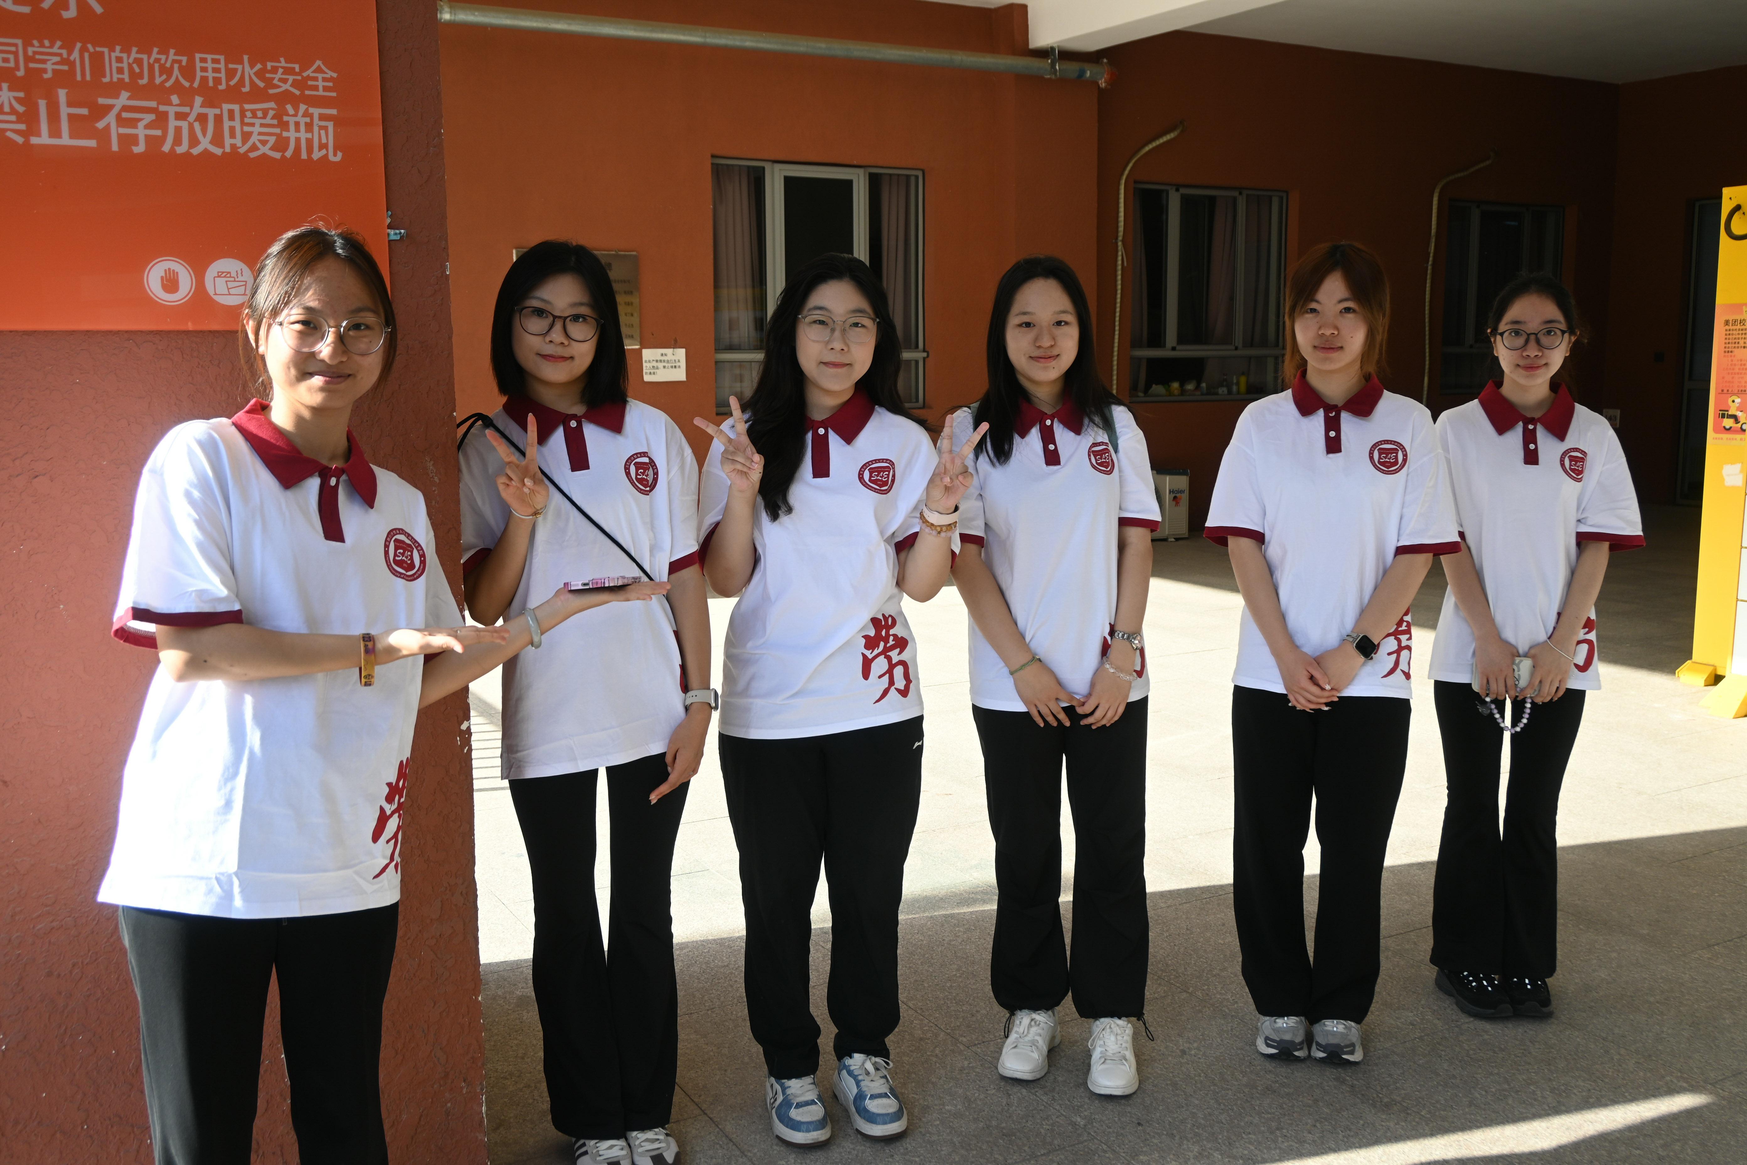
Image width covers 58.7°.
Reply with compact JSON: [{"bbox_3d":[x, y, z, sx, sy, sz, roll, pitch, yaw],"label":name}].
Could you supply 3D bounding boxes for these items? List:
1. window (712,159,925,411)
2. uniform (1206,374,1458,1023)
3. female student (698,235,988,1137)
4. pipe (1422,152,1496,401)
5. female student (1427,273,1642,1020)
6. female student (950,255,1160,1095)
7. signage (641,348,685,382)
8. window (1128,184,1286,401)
[{"bbox_3d":[-0.352,-1.982,10.496,1.644,1.629,0.120,-6,10,-29],"label":"window"},{"bbox_3d":[0.942,0.259,3.261,0.506,1.373,0.270,2,9,17],"label":"uniform"},{"bbox_3d":[-0.067,0.220,2.962,0.563,1.659,0.330,-3,9,-13],"label":"female student"},{"bbox_3d":[5.077,-2.548,13.421,0.822,2.324,0.090,-6,10,-29],"label":"pipe"},{"bbox_3d":[1.442,0.145,3.456,0.466,1.629,0.290,1,9,12],"label":"female student"},{"bbox_3d":[0.367,0.186,3.152,0.435,1.661,0.300,-1,9,-6],"label":"female student"},{"bbox_3d":[-1.328,-1.384,9.918,0.292,0.211,0.010,-6,10,-29],"label":"signage"},{"bbox_3d":[2.630,-2.255,12.192,1.641,1.621,0.120,-6,10,-29],"label":"window"}]

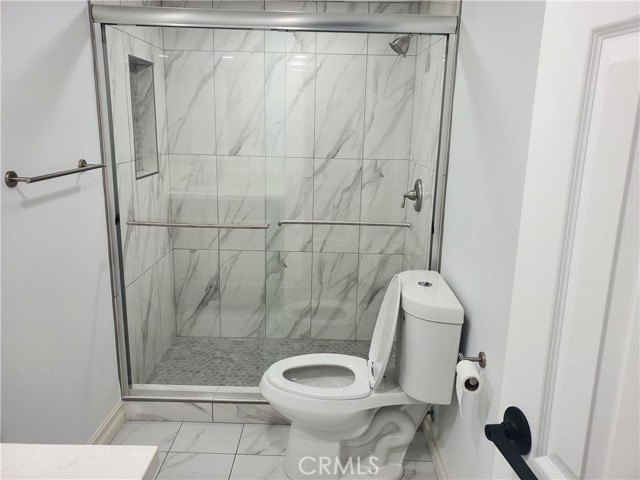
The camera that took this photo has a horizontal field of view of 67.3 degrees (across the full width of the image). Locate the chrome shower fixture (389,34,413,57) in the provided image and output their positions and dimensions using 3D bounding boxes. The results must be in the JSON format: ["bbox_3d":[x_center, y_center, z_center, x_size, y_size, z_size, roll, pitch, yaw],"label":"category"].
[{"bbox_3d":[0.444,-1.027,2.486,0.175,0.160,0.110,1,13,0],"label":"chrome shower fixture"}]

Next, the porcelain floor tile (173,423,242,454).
[{"bbox_3d":[-0.532,0.945,2.285,0.305,0.011,0.230,1,13,0],"label":"porcelain floor tile"}]

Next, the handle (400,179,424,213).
[{"bbox_3d":[0.505,-0.245,2.668,0.106,0.178,0.172,1,13,0],"label":"handle"}]

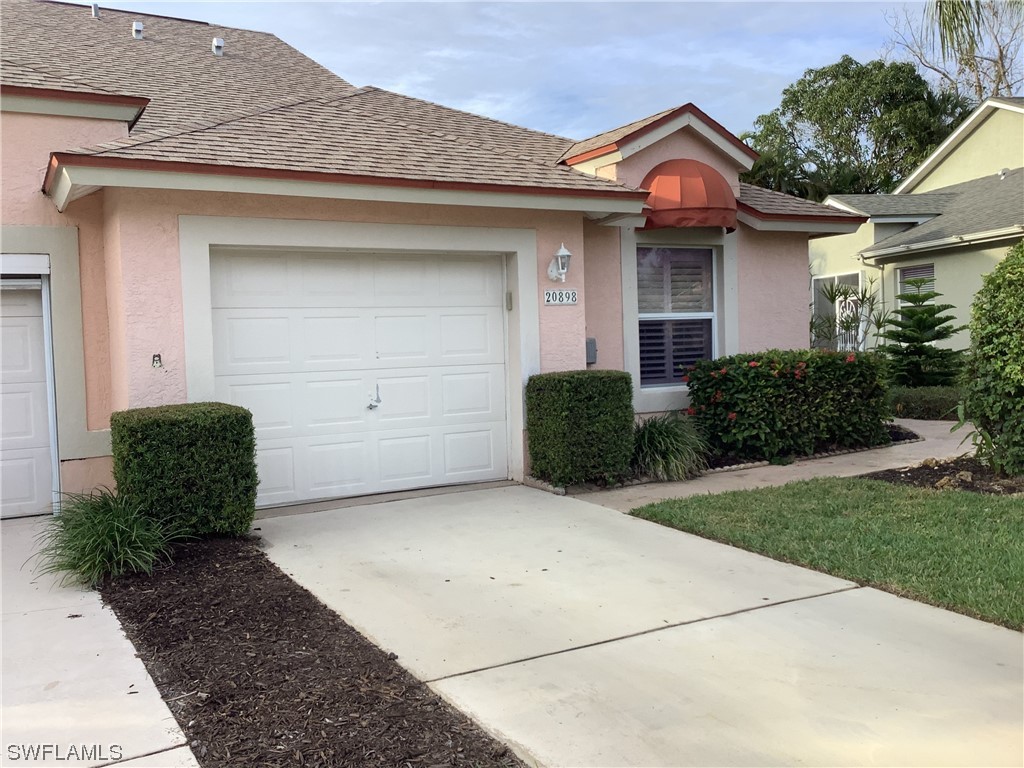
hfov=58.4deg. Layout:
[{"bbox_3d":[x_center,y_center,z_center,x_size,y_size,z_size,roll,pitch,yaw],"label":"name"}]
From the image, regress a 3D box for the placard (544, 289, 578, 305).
[{"bbox_3d":[0.462,-0.803,8.486,0.359,0.147,0.020,-3,3,-29],"label":"placard"}]

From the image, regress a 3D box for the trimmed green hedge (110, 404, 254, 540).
[{"bbox_3d":[-2.315,0.625,6.471,0.840,0.893,0.700,-3,3,-29],"label":"trimmed green hedge"}]

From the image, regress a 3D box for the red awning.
[{"bbox_3d":[1.994,-2.066,9.883,1.290,0.805,0.500,-3,3,-29],"label":"red awning"}]

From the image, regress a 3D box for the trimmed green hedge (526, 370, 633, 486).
[{"bbox_3d":[0.618,0.409,8.232,0.770,0.998,0.540,-3,3,-29],"label":"trimmed green hedge"}]

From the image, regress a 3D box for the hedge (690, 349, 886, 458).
[{"bbox_3d":[3.072,0.199,10.076,2.420,1.133,0.770,-3,3,-29],"label":"hedge"}]

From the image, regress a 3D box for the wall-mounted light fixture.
[{"bbox_3d":[0.445,-1.095,8.332,0.185,0.351,0.260,-3,3,-29],"label":"wall-mounted light fixture"}]

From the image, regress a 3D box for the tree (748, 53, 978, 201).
[{"bbox_3d":[10.321,-4.894,27.194,7.200,9.509,7.200,-3,3,-29],"label":"tree"}]

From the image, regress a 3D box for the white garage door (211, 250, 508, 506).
[{"bbox_3d":[-1.249,-0.102,7.961,2.688,2.137,0.050,-3,3,-29],"label":"white garage door"}]

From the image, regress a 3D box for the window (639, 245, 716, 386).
[{"bbox_3d":[1.846,-0.755,10.249,1.230,1.575,0.110,-3,3,-29],"label":"window"}]

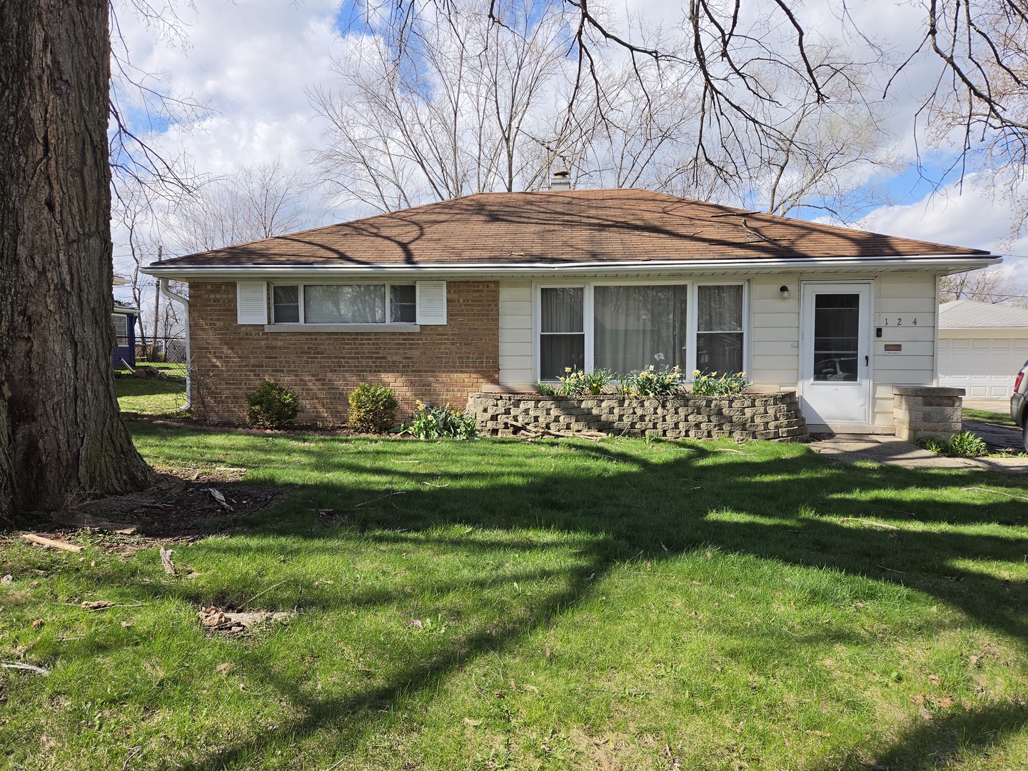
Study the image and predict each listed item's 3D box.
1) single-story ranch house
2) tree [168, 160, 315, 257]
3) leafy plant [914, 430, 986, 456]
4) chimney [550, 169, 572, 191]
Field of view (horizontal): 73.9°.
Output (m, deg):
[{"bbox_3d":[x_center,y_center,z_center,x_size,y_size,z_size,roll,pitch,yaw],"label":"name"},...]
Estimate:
[{"bbox_3d":[0.870,-1.744,14.048,12.100,4.450,8.850,0,3,5],"label":"single-story ranch house"},{"bbox_3d":[-17.518,-7.555,43.702,9.500,13.529,9.000,0,3,5],"label":"tree"},{"bbox_3d":[5.469,0.728,8.542,0.800,0.290,0.500,0,3,5],"label":"leafy plant"},{"bbox_3d":[0.980,-4.177,14.380,0.420,0.620,0.420,0,3,5],"label":"chimney"}]

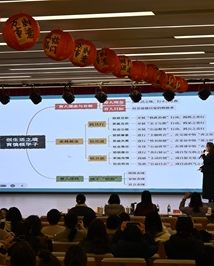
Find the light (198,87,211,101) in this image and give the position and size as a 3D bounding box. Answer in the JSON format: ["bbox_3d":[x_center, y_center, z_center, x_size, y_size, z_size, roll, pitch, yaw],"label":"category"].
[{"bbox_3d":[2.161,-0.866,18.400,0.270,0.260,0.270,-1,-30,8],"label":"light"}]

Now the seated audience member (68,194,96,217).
[{"bbox_3d":[-0.373,1.659,14.153,0.500,1.280,0.750,-1,0,11],"label":"seated audience member"}]

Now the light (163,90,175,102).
[{"bbox_3d":[1.609,-1.009,21.370,0.290,0.430,0.320,-1,1,13],"label":"light"}]

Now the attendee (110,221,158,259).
[{"bbox_3d":[0.359,1.663,9.821,0.550,1.300,0.750,-1,0,11],"label":"attendee"}]

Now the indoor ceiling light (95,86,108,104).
[{"bbox_3d":[-0.139,-0.991,21.773,0.290,0.430,0.320,-1,1,13],"label":"indoor ceiling light"}]

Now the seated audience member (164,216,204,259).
[{"bbox_3d":[0.919,1.621,9.707,0.520,1.320,0.750,-1,0,11],"label":"seated audience member"}]

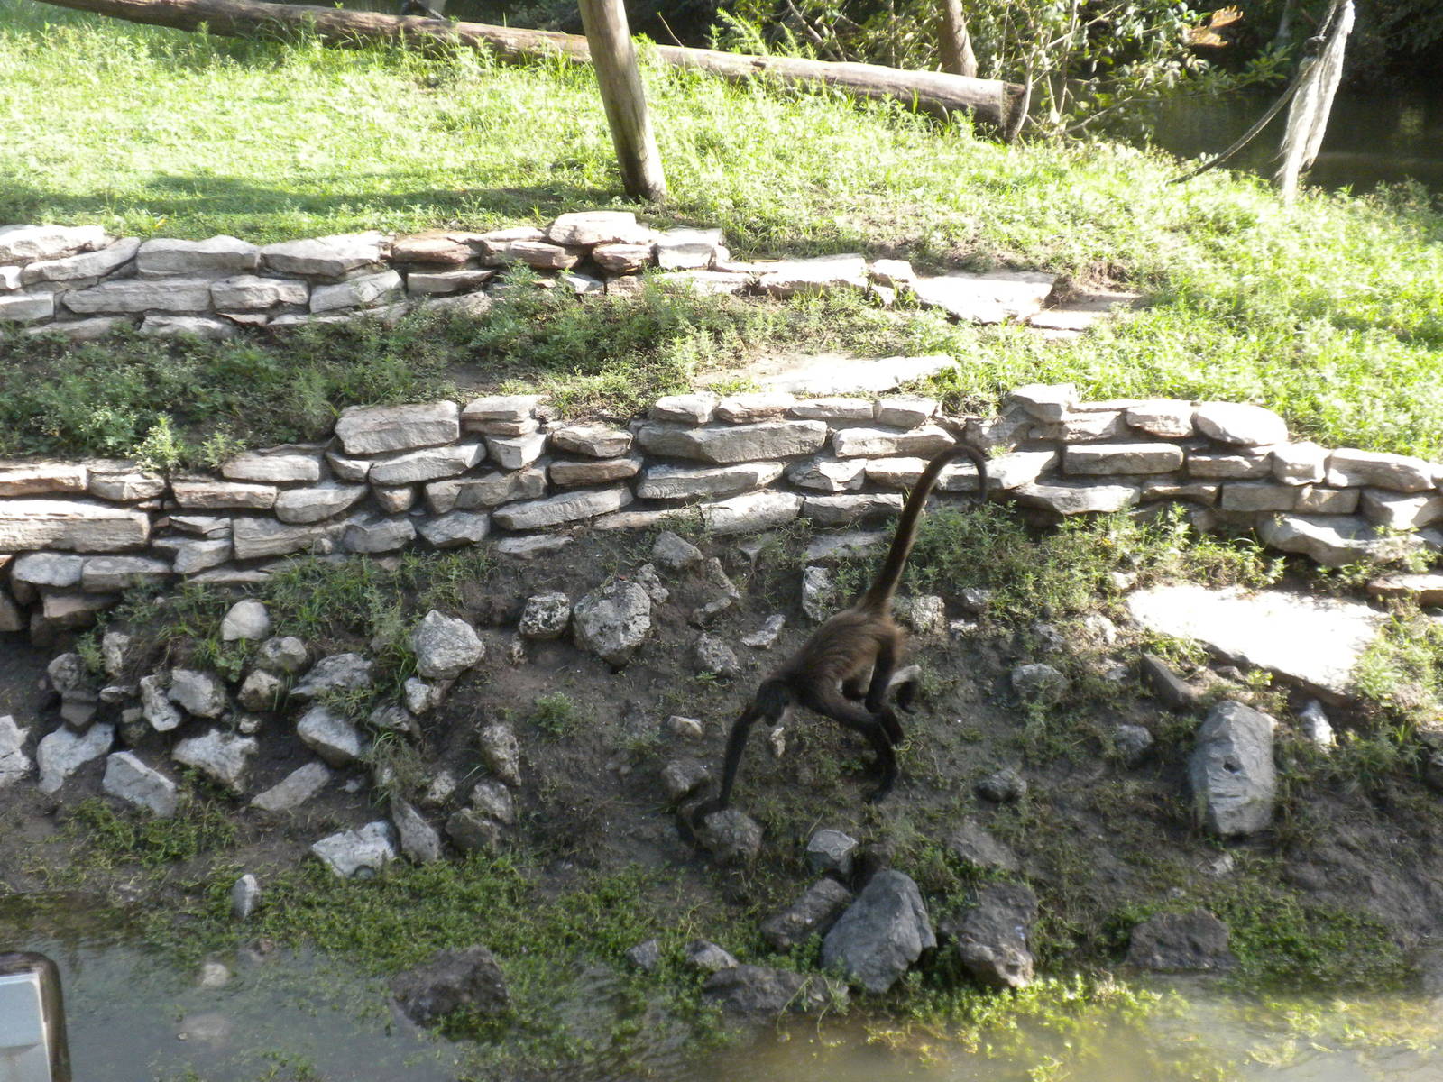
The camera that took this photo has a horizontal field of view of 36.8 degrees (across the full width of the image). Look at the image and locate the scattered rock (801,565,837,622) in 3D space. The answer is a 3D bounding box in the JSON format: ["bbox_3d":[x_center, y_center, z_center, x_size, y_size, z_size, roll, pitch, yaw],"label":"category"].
[{"bbox_3d":[0.285,0.155,6.340,0.106,0.160,0.120,0,18,0],"label":"scattered rock"}]

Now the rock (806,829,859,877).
[{"bbox_3d":[0.294,0.826,5.736,0.137,0.116,0.113,0,18,0],"label":"rock"}]

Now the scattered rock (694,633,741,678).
[{"bbox_3d":[-0.010,0.347,6.576,0.140,0.130,0.119,0,18,0],"label":"scattered rock"}]

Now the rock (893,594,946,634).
[{"bbox_3d":[0.662,0.246,7.231,0.173,0.096,0.141,2,20,5],"label":"rock"}]

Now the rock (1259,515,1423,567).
[{"bbox_3d":[2.112,0.002,7.389,0.550,0.102,0.281,6,21,16],"label":"rock"}]

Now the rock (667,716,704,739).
[{"bbox_3d":[-0.114,0.596,6.928,0.113,0.051,0.086,0,20,-1],"label":"rock"}]

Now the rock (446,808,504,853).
[{"bbox_3d":[-0.778,0.914,6.850,0.180,0.125,0.140,10,33,16],"label":"rock"}]

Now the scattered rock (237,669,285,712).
[{"bbox_3d":[-1.317,0.429,6.200,0.135,0.115,0.111,0,18,0],"label":"scattered rock"}]

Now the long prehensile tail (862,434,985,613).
[{"bbox_3d":[0.557,-0.043,5.970,0.350,0.470,0.150,-6,19,-19],"label":"long prehensile tail"}]

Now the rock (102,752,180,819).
[{"bbox_3d":[-1.863,0.779,6.950,0.265,0.110,0.130,30,50,29],"label":"rock"}]

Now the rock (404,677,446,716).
[{"bbox_3d":[-0.973,0.512,7.129,0.138,0.092,0.127,-3,20,-8],"label":"rock"}]

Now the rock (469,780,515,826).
[{"bbox_3d":[-0.618,0.707,5.844,0.122,0.111,0.103,0,18,0],"label":"rock"}]

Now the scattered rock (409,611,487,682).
[{"bbox_3d":[-0.915,0.351,7.252,0.244,0.182,0.212,-3,20,-7],"label":"scattered rock"}]

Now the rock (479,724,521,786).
[{"bbox_3d":[-0.608,0.587,5.952,0.118,0.162,0.136,0,18,0],"label":"rock"}]

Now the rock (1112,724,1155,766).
[{"bbox_3d":[1.136,0.562,5.974,0.118,0.105,0.099,0,18,0],"label":"rock"}]

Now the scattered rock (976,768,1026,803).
[{"bbox_3d":[0.803,0.700,6.217,0.149,0.098,0.126,0,18,0],"label":"scattered rock"}]

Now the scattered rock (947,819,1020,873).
[{"bbox_3d":[0.734,0.854,6.070,0.202,0.143,0.182,0,18,0],"label":"scattered rock"}]

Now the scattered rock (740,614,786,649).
[{"bbox_3d":[0.136,0.301,7.179,0.146,0.090,0.112,0,20,1],"label":"scattered rock"}]

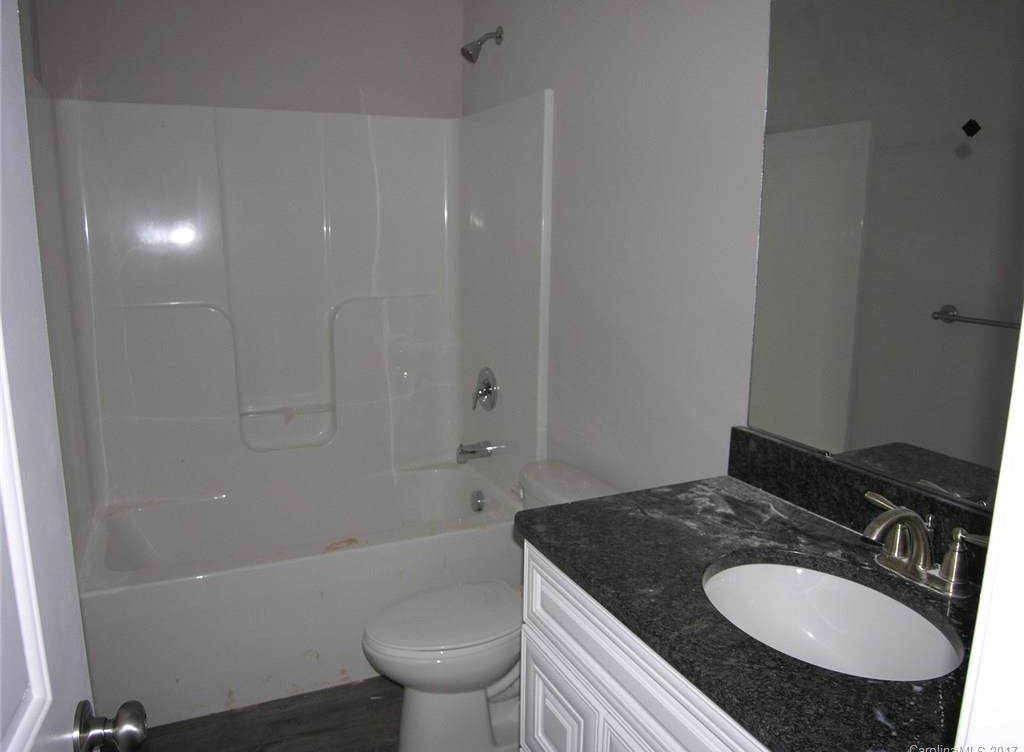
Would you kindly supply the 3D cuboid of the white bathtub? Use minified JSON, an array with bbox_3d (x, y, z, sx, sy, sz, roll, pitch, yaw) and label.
[{"bbox_3d":[-0.740,0.731,2.658,1.547,0.471,0.749,-4,12,-25],"label":"white bathtub"}]

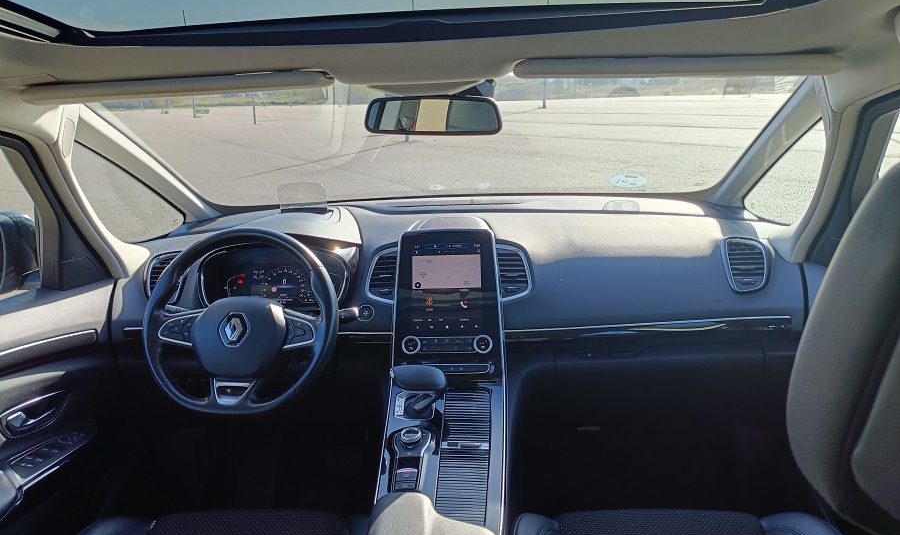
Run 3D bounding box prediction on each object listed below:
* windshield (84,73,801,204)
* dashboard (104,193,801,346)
[{"bbox_3d":[-0.014,-0.247,1.412,1.320,0.100,0.760,0,-8,3],"label":"windshield"},{"bbox_3d":[0.012,-0.016,1.541,1.420,0.260,0.570,0,15,3],"label":"dashboard"}]

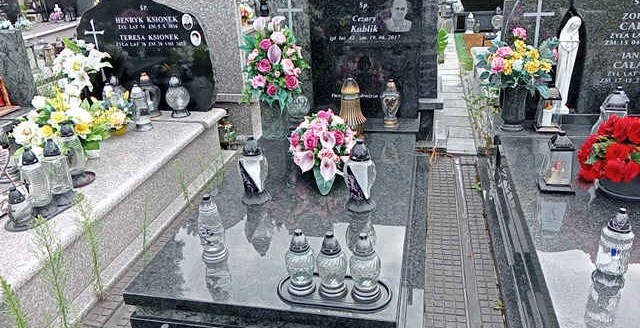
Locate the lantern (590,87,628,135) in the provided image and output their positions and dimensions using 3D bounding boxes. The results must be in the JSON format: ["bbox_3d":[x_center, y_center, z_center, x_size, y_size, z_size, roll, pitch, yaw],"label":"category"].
[{"bbox_3d":[1.709,-0.261,2.992,0.210,0.345,0.210,3,23,12],"label":"lantern"}]

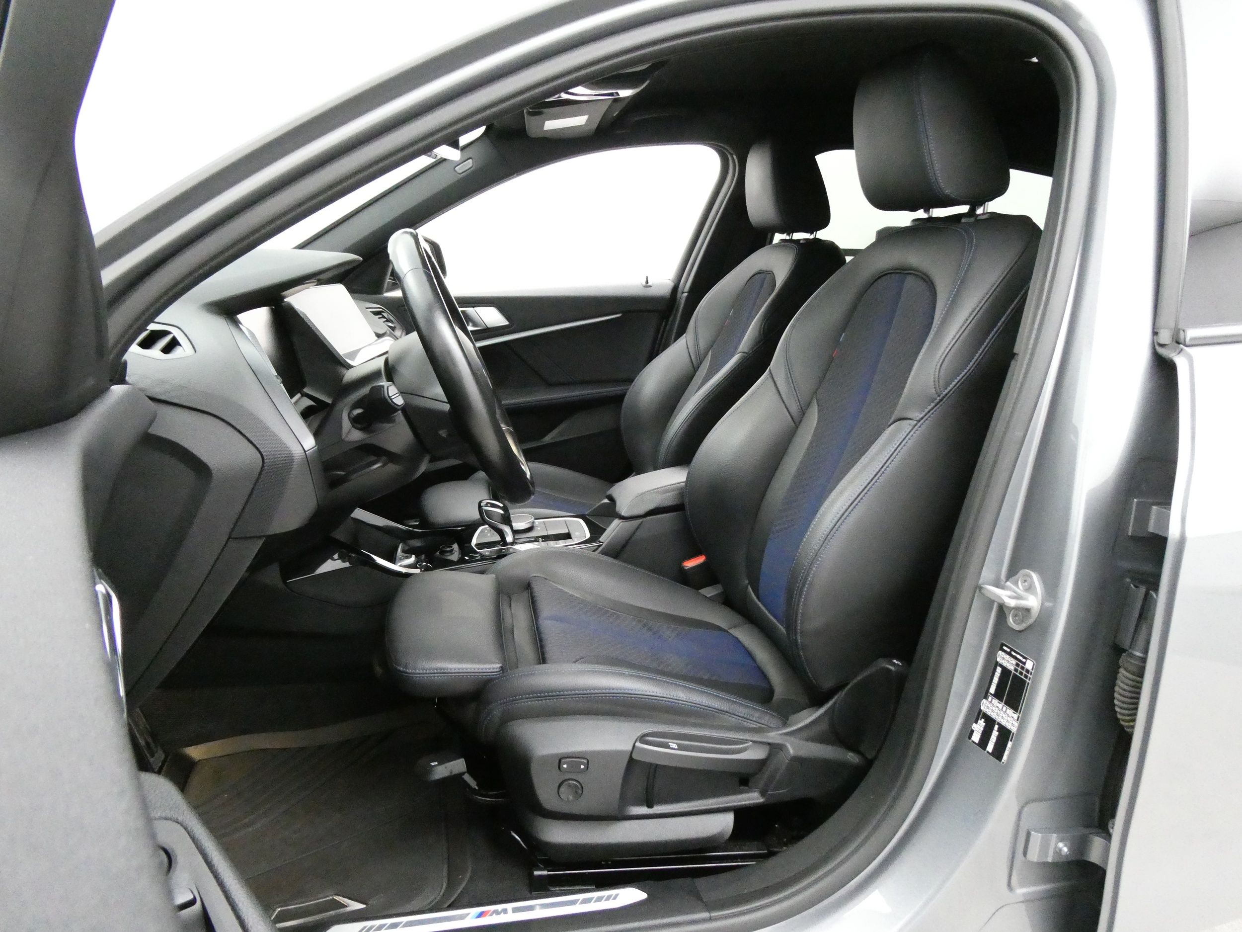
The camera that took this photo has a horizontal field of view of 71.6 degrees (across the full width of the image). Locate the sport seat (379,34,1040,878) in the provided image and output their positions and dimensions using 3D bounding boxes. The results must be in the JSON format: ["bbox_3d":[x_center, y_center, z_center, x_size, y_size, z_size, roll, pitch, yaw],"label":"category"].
[{"bbox_3d":[0.117,-0.065,1.154,0.870,0.940,0.540,-1,13,-6],"label":"sport seat"}]

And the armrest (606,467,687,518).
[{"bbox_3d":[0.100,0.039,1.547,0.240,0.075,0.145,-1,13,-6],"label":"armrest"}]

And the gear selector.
[{"bbox_3d":[-0.216,0.098,1.494,0.064,0.088,0.048,-1,13,-6],"label":"gear selector"}]

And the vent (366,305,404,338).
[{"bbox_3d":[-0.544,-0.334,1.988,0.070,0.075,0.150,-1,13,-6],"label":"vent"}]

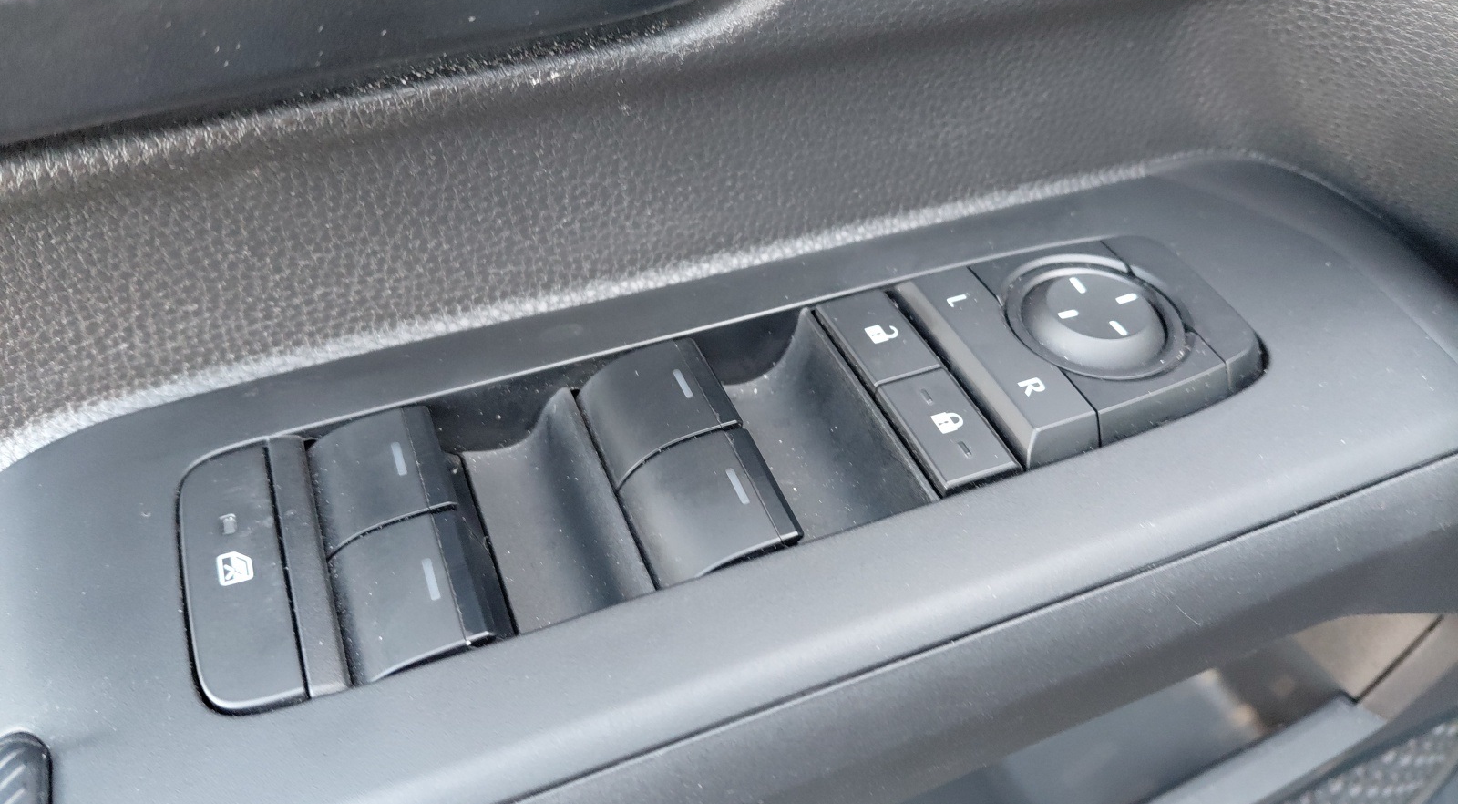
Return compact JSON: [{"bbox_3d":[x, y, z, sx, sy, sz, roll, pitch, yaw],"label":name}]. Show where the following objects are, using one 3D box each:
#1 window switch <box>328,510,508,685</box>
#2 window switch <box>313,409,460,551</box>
[{"bbox_3d":[-0.047,0.030,0.159,0.022,0.011,0.025,-15,50,-18],"label":"window switch"},{"bbox_3d":[-0.057,0.014,0.175,0.022,0.011,0.024,-15,50,-18],"label":"window switch"}]

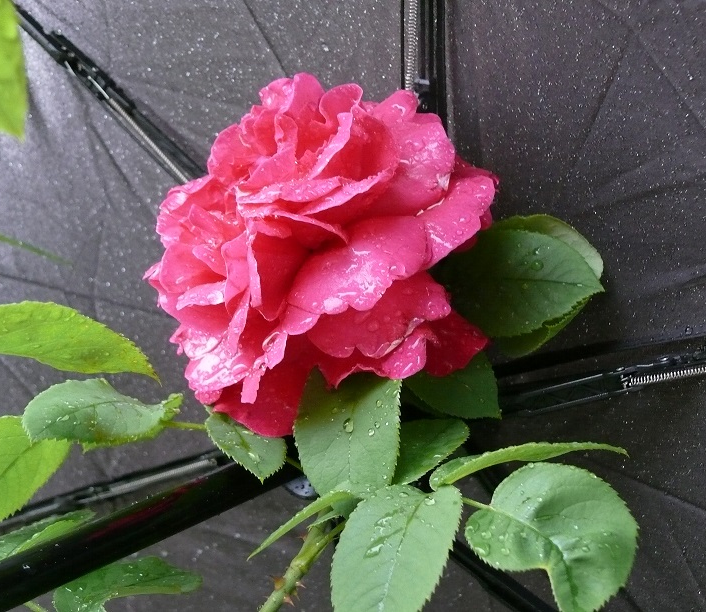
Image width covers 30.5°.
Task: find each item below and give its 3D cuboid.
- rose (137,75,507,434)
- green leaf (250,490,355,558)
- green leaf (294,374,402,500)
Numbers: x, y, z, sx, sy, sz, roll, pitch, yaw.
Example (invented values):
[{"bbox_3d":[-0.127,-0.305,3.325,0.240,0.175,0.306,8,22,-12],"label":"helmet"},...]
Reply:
[{"bbox_3d":[-0.009,-0.015,0.372,0.104,0.078,0.104,0,59,30],"label":"rose"},{"bbox_3d":[-0.014,0.061,0.362,0.037,0.011,0.020,-34,15,-7],"label":"green leaf"},{"bbox_3d":[-0.001,0.038,0.374,0.031,0.010,0.042,3,74,1],"label":"green leaf"}]

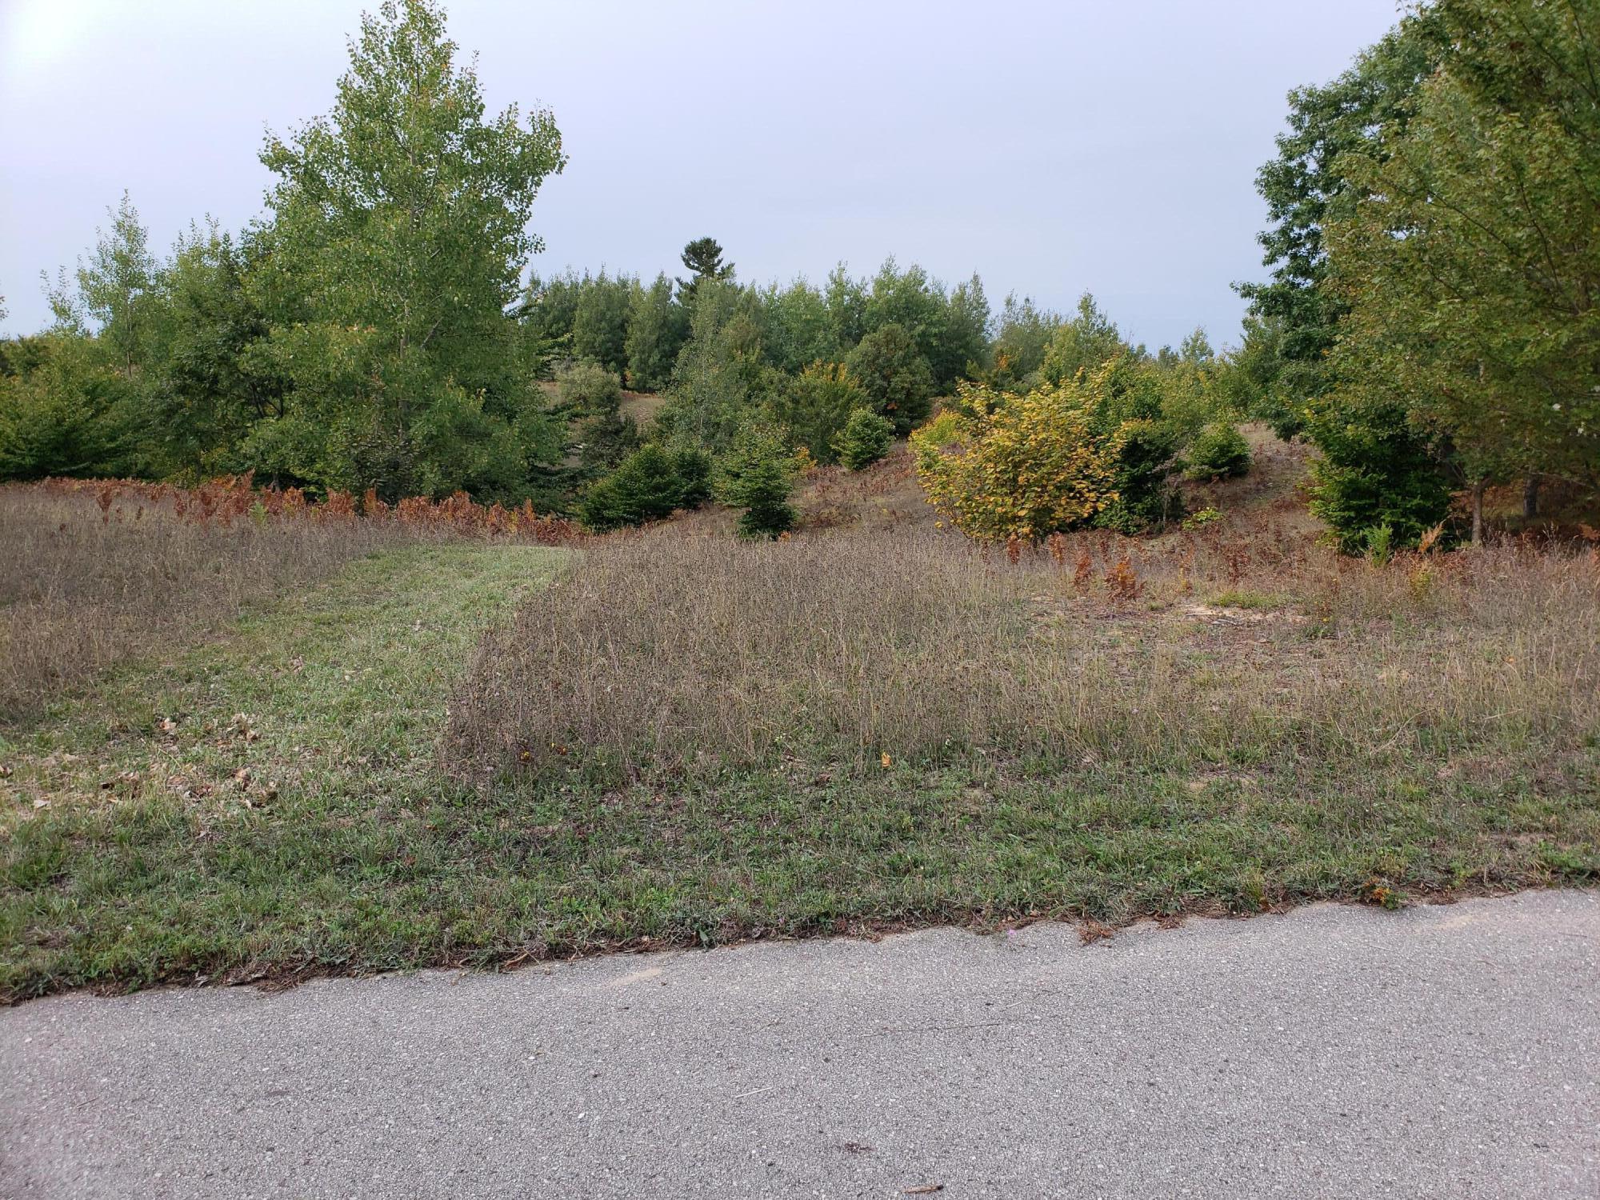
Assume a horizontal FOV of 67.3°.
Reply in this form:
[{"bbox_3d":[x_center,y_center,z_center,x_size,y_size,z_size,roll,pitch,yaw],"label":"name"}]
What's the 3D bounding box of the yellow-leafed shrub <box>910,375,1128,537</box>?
[{"bbox_3d":[3.030,-1.900,16.800,2.900,2.400,2.600,0,7,0],"label":"yellow-leafed shrub"}]

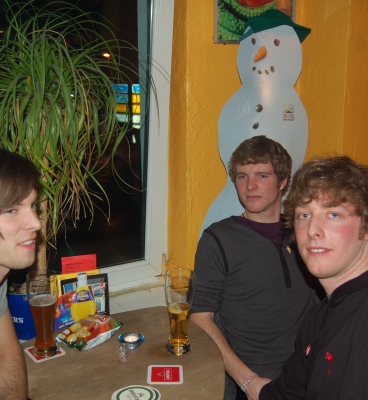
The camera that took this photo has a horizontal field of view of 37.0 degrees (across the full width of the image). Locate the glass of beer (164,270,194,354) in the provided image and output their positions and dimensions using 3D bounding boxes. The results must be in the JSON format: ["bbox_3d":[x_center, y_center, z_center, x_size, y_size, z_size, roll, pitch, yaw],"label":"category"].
[{"bbox_3d":[-0.013,0.317,1.560,0.082,0.235,0.082,1,13,0],"label":"glass of beer"}]

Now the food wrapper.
[{"bbox_3d":[-0.289,0.380,1.656,0.112,0.054,0.170,10,16,34],"label":"food wrapper"}]

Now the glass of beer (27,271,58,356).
[{"bbox_3d":[-0.390,0.317,1.531,0.083,0.230,0.083,1,13,0],"label":"glass of beer"}]

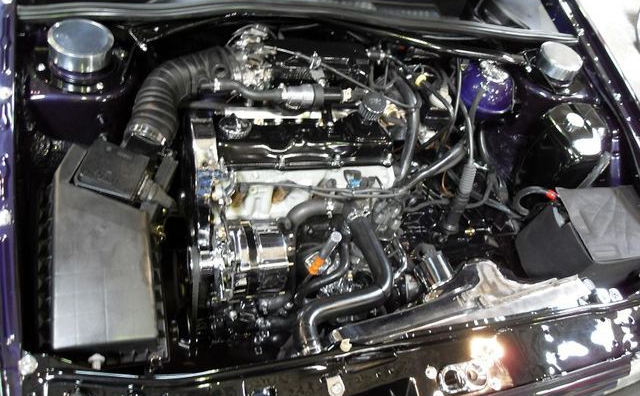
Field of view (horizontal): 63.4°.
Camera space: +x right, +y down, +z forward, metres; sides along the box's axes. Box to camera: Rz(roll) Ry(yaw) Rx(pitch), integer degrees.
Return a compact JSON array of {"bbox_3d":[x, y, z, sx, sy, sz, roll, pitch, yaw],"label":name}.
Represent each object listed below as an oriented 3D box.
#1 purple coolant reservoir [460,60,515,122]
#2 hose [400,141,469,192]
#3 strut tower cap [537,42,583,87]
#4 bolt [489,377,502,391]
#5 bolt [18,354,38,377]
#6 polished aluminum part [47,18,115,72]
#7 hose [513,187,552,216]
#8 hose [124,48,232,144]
[{"bbox_3d":[0.422,-0.266,1.295,0.135,0.148,0.135,-4,57,-22],"label":"purple coolant reservoir"},{"bbox_3d":[0.244,-0.065,1.114,0.163,0.081,0.026,-23,64,-30],"label":"hose"},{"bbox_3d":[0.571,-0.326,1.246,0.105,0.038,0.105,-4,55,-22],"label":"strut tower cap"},{"bbox_3d":[0.279,0.296,0.826,0.018,0.009,0.018,-4,57,-22],"label":"bolt"},{"bbox_3d":[-0.383,0.220,0.680,0.023,0.013,0.023,-4,57,-22],"label":"bolt"},{"bbox_3d":[-0.436,-0.279,0.952,0.109,0.037,0.109,-2,55,-19],"label":"polished aluminum part"},{"bbox_3d":[0.473,0.006,1.166,0.065,0.077,0.046,-2,55,-18],"label":"hose"},{"bbox_3d":[-0.264,-0.214,0.990,0.220,0.139,0.226,-2,55,-18],"label":"hose"}]

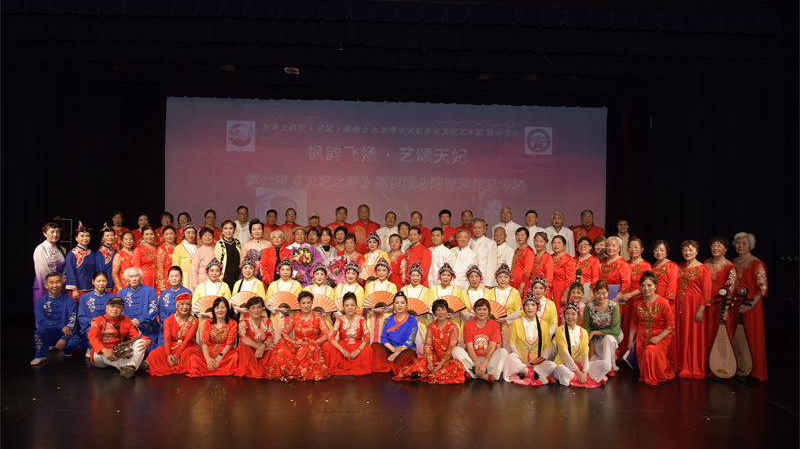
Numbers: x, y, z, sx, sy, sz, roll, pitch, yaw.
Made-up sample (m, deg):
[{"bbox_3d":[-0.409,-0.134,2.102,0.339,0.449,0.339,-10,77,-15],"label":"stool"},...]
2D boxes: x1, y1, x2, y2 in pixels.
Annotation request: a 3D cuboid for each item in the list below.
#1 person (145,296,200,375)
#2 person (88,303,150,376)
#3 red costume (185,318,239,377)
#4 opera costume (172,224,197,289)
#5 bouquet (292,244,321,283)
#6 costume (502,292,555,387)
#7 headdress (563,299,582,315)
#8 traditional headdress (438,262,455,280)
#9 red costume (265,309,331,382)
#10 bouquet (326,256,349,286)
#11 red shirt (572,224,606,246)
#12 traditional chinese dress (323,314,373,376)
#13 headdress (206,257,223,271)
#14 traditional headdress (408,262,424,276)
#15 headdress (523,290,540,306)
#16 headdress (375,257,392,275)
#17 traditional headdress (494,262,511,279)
[{"bbox_3d":[-2.616,1.246,6.172,0.640,0.840,0.620,1,0,-20],"label":"person"},{"bbox_3d":[-3.222,1.263,6.159,0.680,0.790,0.660,1,0,-35],"label":"person"},{"bbox_3d":[-2.107,1.326,5.960,0.560,0.620,0.520,1,0,-7],"label":"red costume"},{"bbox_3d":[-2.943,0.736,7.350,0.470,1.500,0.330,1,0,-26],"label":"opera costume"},{"bbox_3d":[-1.232,0.521,6.950,0.390,0.520,0.280,1,0,-8],"label":"bouquet"},{"bbox_3d":[1.482,1.292,6.100,0.600,0.920,0.620,1,0,10],"label":"costume"},{"bbox_3d":[1.925,0.915,5.950,0.225,0.190,0.220,1,0,6],"label":"headdress"},{"bbox_3d":[0.593,0.599,6.800,0.210,0.220,0.220,1,0,0],"label":"traditional headdress"},{"bbox_3d":[-1.151,1.336,6.016,0.740,0.700,0.620,1,0,-8],"label":"red costume"},{"bbox_3d":[-0.791,0.599,6.800,0.290,0.380,0.250,1,0,-3],"label":"bouquet"},{"bbox_3d":[2.704,0.344,7.650,0.460,0.660,0.270,1,0,11],"label":"red shirt"},{"bbox_3d":[-0.594,1.343,6.030,0.570,0.635,0.520,1,0,-3],"label":"traditional chinese dress"},{"bbox_3d":[-2.307,0.485,6.630,0.200,0.180,0.200,1,0,-13],"label":"headdress"},{"bbox_3d":[0.201,0.549,6.480,0.200,0.180,0.200,1,0,0],"label":"traditional headdress"},{"bbox_3d":[1.480,0.833,6.000,0.205,0.185,0.200,1,0,6],"label":"headdress"},{"bbox_3d":[-0.205,0.510,6.630,0.220,0.220,0.220,1,0,-2],"label":"headdress"},{"bbox_3d":[1.240,0.556,6.450,0.200,0.200,0.200,1,0,5],"label":"traditional headdress"}]

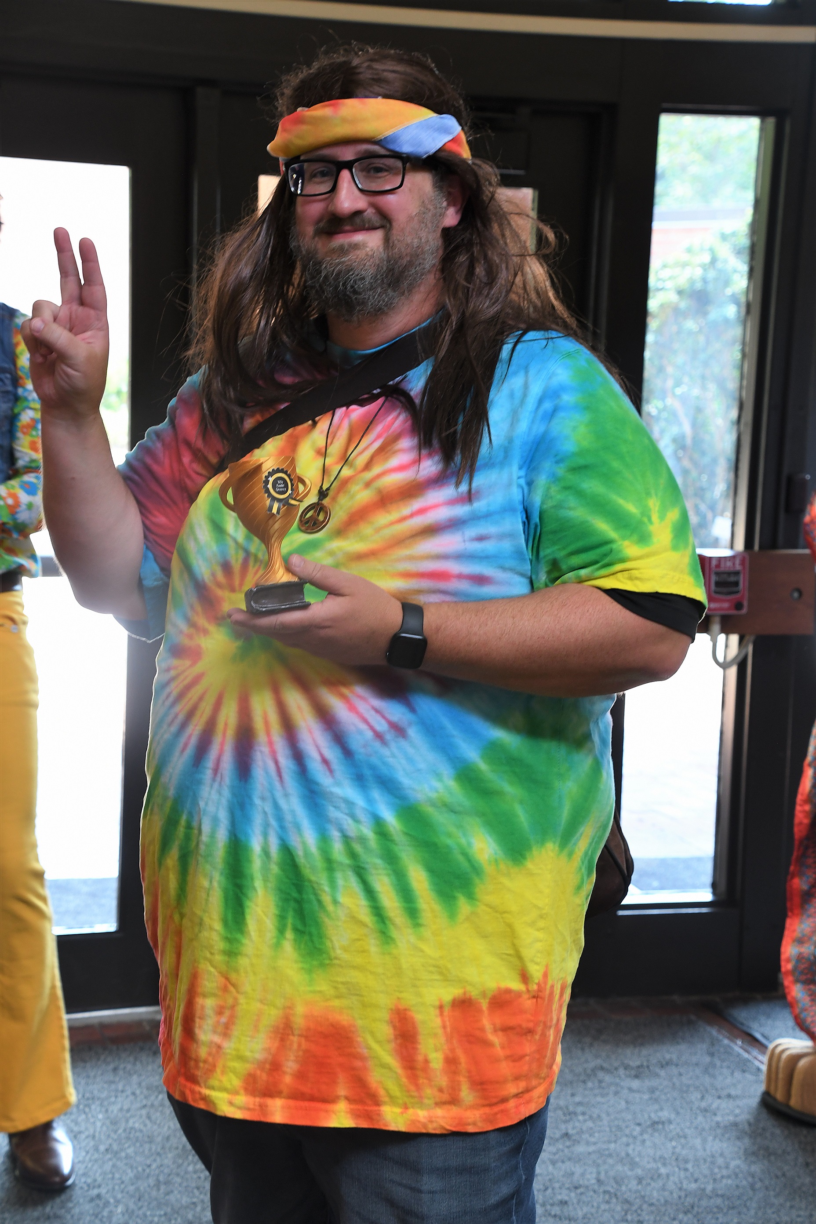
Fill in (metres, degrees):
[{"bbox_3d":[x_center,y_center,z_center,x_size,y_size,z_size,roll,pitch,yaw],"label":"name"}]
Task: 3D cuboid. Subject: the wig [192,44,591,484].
[{"bbox_3d":[-0.021,-0.403,2.950,0.420,0.490,0.290,5,9,20],"label":"wig"}]

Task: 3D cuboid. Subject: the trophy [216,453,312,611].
[{"bbox_3d":[-0.150,-0.085,2.740,0.102,0.162,0.072,-10,6,-19],"label":"trophy"}]

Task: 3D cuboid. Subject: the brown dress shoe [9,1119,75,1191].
[{"bbox_3d":[-0.672,0.930,4.602,0.110,0.115,0.300,0,9,-17],"label":"brown dress shoe"}]

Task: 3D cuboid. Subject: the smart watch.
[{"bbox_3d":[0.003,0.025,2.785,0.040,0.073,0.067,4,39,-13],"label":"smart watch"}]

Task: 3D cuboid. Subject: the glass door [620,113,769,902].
[{"bbox_3d":[0.653,-0.237,5.880,0.250,1.800,0.050,-1,9,-19],"label":"glass door"}]

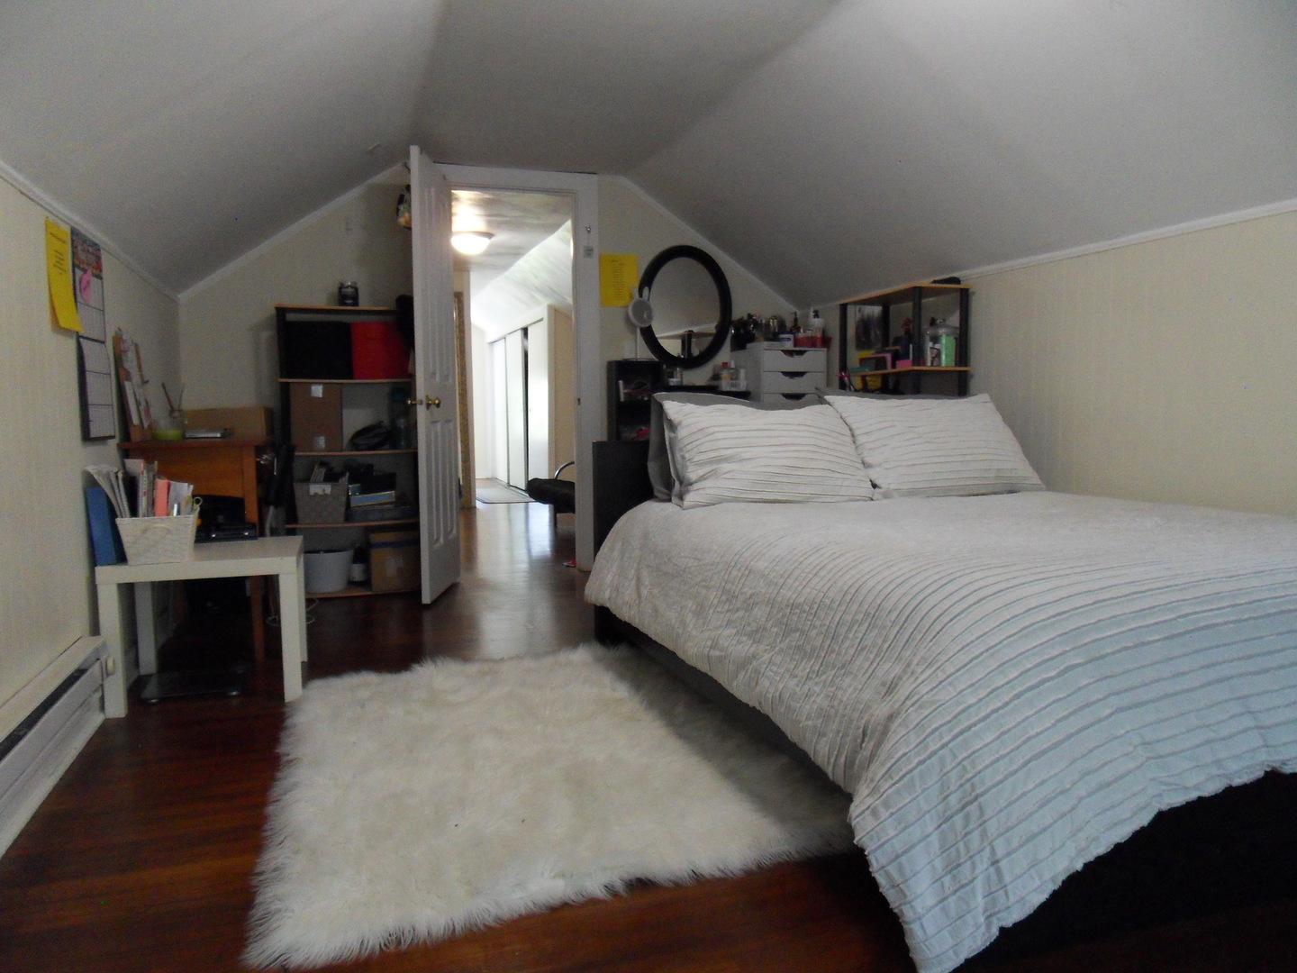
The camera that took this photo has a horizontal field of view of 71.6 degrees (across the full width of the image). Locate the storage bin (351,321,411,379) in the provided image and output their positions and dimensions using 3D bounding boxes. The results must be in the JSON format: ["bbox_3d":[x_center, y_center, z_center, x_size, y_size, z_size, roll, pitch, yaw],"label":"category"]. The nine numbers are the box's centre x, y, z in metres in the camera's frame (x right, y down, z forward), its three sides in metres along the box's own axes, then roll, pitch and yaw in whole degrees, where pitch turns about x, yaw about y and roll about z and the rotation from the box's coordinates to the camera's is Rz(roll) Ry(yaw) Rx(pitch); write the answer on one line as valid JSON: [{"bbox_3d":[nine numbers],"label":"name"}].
[{"bbox_3d":[-1.320,-0.661,4.420,0.265,0.270,0.270,-2,5,-19],"label":"storage bin"}]

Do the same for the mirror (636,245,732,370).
[{"bbox_3d":[0.208,-1.002,5.076,0.570,0.692,0.040,-2,5,-19],"label":"mirror"}]

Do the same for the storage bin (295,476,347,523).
[{"bbox_3d":[-1.592,0.068,4.380,0.239,0.200,0.260,-2,5,-19],"label":"storage bin"}]

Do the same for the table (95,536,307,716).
[{"bbox_3d":[-1.440,0.434,2.993,0.550,0.450,0.550,-2,5,-19],"label":"table"}]

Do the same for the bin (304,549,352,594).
[{"bbox_3d":[-1.560,0.390,4.345,0.270,0.205,0.270,-2,5,-19],"label":"bin"}]

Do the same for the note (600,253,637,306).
[{"bbox_3d":[-0.162,-1.134,4.951,0.216,0.282,0.008,-2,5,-19],"label":"note"}]

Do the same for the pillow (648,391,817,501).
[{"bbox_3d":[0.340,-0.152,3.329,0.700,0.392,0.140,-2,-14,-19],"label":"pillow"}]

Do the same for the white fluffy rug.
[{"bbox_3d":[-0.331,0.663,2.364,1.200,0.050,1.530,-2,5,-19],"label":"white fluffy rug"}]

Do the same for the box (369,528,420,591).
[{"bbox_3d":[-1.270,0.355,4.510,0.240,0.290,0.270,-2,5,-19],"label":"box"}]

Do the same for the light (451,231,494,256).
[{"bbox_3d":[-1.301,-1.764,6.575,0.320,0.130,0.320,-2,5,-19],"label":"light"}]

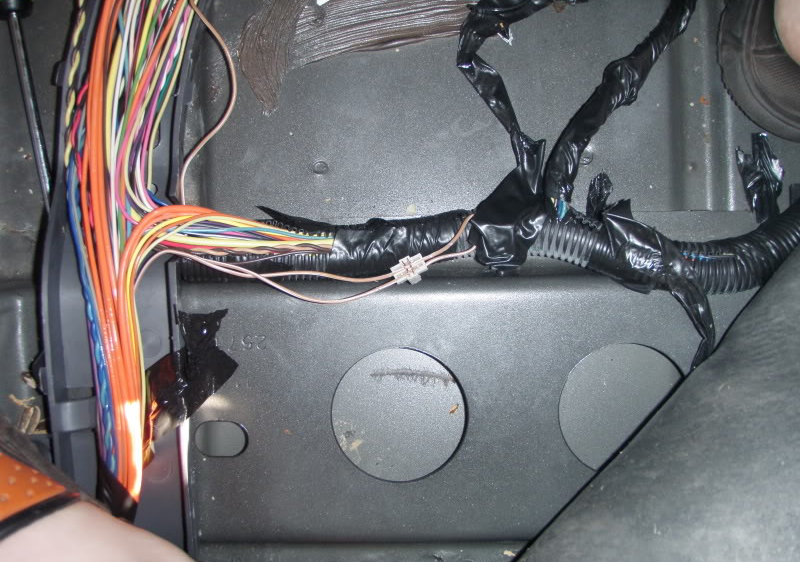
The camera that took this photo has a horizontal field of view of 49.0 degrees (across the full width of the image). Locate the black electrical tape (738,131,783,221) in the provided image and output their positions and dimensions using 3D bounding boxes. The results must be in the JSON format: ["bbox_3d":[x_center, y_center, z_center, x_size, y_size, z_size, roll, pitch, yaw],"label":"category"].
[{"bbox_3d":[0.164,-0.047,0.400,0.020,0.015,0.042,0,84,0],"label":"black electrical tape"}]

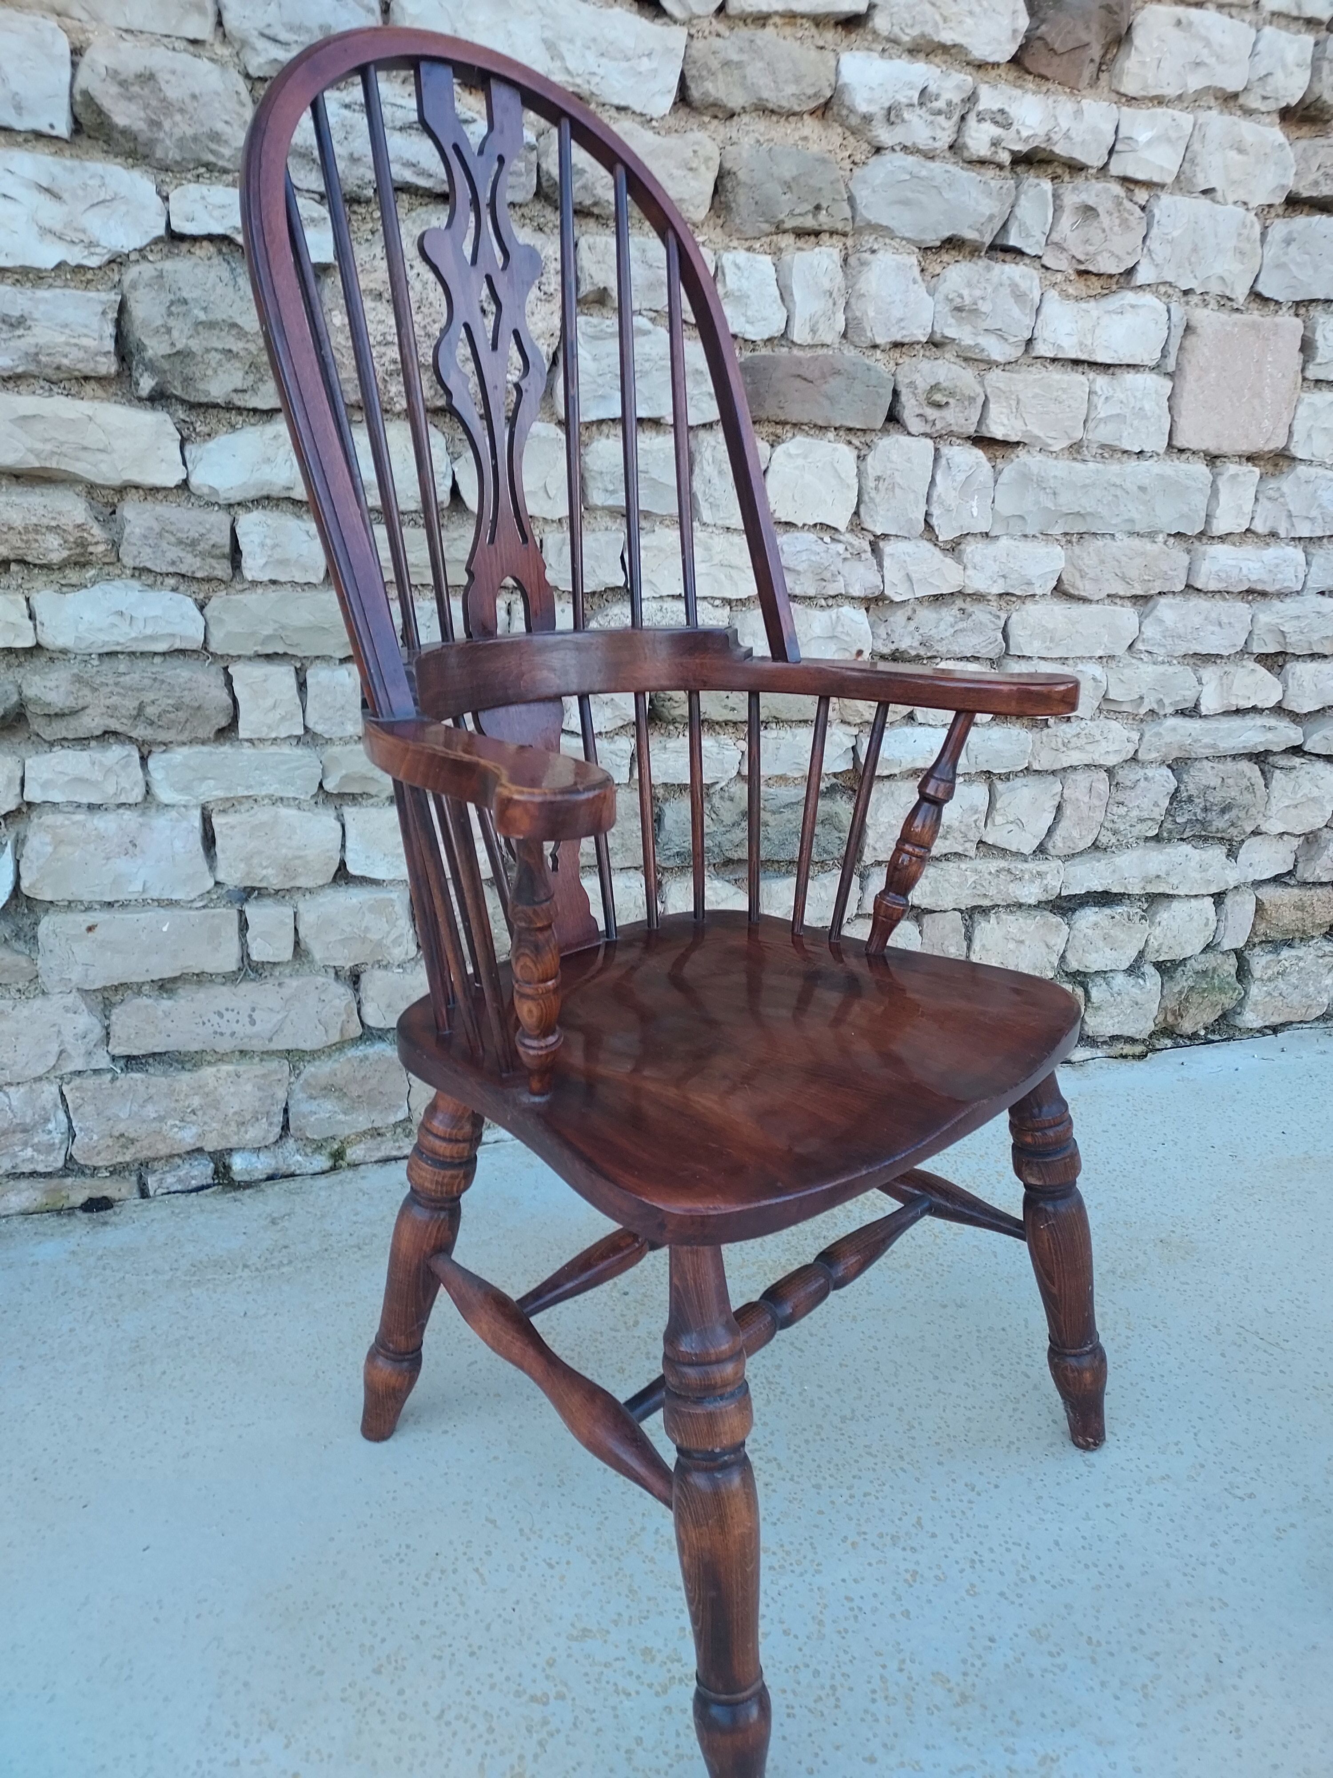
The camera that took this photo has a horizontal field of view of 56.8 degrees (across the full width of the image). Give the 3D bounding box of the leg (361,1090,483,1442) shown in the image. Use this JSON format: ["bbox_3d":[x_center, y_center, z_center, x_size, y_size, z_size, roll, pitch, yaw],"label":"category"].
[{"bbox_3d":[-0.216,0.332,1.087,0.059,0.402,0.059,-5,29,-46],"label":"leg"}]

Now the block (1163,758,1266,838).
[{"bbox_3d":[0.815,-0.149,1.887,0.186,0.124,0.110,-5,22,-18],"label":"block"}]

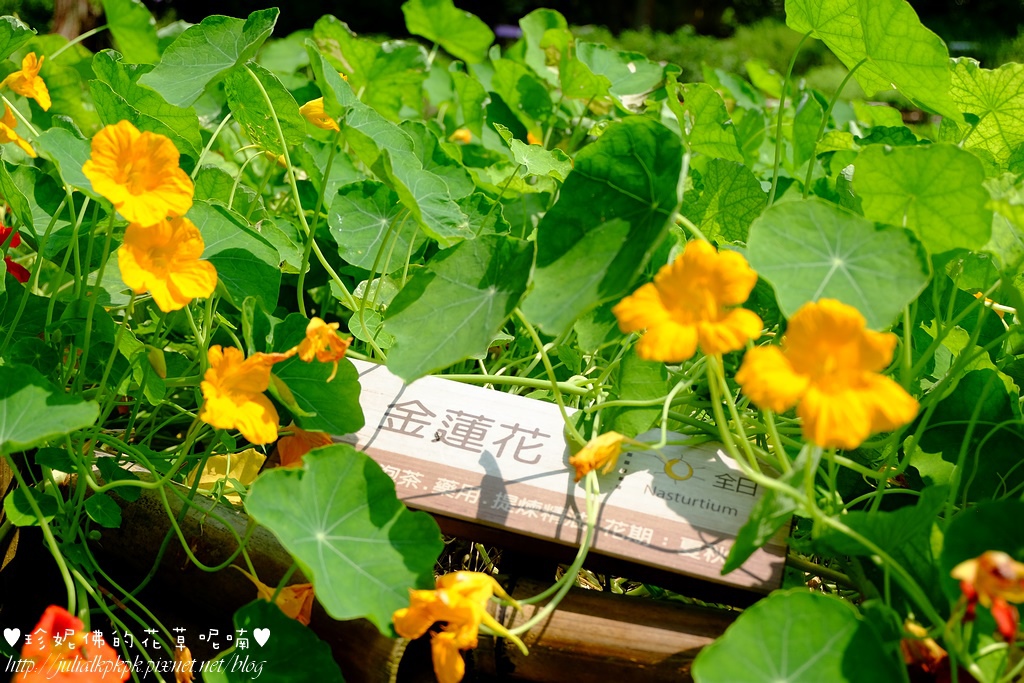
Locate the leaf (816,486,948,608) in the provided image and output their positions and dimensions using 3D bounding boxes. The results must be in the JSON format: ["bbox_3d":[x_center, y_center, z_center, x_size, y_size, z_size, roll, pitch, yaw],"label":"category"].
[{"bbox_3d":[0.171,0.096,0.580,0.058,0.030,0.055,3,60,9],"label":"leaf"}]

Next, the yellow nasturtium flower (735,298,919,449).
[{"bbox_3d":[0.112,0.011,0.445,0.062,0.051,0.038,2,4,4],"label":"yellow nasturtium flower"}]

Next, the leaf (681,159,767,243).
[{"bbox_3d":[0.124,-0.082,0.740,0.053,0.052,0.018,3,6,8],"label":"leaf"}]

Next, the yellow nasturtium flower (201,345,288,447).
[{"bbox_3d":[-0.142,0.029,0.670,0.043,0.050,0.034,16,15,39],"label":"yellow nasturtium flower"}]

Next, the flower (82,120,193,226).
[{"bbox_3d":[-0.194,-0.087,0.650,0.055,0.053,0.036,-3,-2,-9],"label":"flower"}]

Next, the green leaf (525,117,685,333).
[{"bbox_3d":[0.042,-0.055,0.590,0.068,0.100,0.028,22,-2,27],"label":"green leaf"}]

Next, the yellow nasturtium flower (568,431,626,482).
[{"bbox_3d":[0.046,0.062,0.680,0.034,0.021,0.019,-31,20,-26],"label":"yellow nasturtium flower"}]

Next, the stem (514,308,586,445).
[{"bbox_3d":[0.018,0.017,0.600,0.013,0.072,0.015,-25,10,5],"label":"stem"}]

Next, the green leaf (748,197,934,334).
[{"bbox_3d":[0.148,-0.034,0.570,0.081,0.015,0.081,-3,53,4],"label":"green leaf"}]

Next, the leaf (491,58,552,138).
[{"bbox_3d":[0.008,-0.206,1.060,0.050,0.014,0.082,-26,66,9],"label":"leaf"}]

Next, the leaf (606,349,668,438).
[{"bbox_3d":[0.074,0.029,0.740,0.038,0.060,0.014,4,-20,14],"label":"leaf"}]

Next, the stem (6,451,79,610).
[{"bbox_3d":[-0.230,0.093,0.610,0.011,0.084,0.010,-22,-3,0],"label":"stem"}]

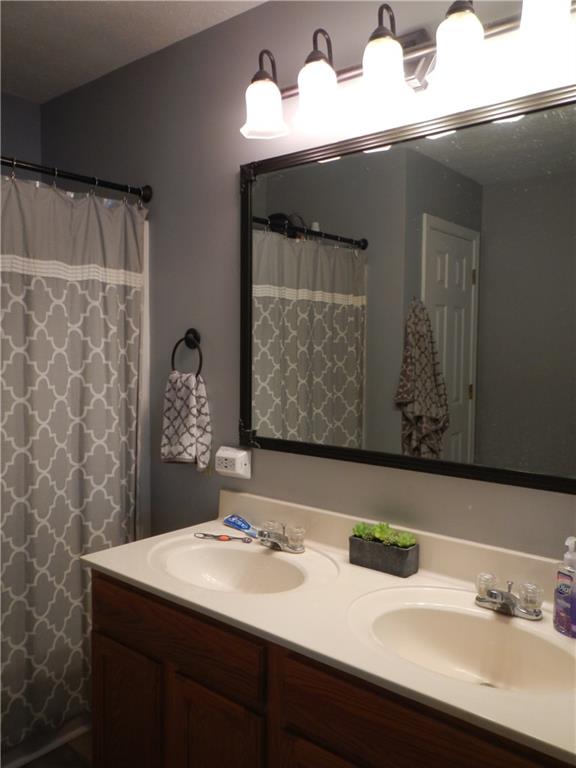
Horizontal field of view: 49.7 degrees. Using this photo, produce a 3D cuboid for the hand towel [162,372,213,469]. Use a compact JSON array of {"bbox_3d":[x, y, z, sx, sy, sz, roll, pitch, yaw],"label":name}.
[{"bbox_3d":[-0.370,0.126,2.229,0.233,0.350,0.074,3,4,39],"label":"hand towel"}]

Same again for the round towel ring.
[{"bbox_3d":[-0.356,-0.100,2.226,0.165,0.194,0.052,3,4,39],"label":"round towel ring"}]

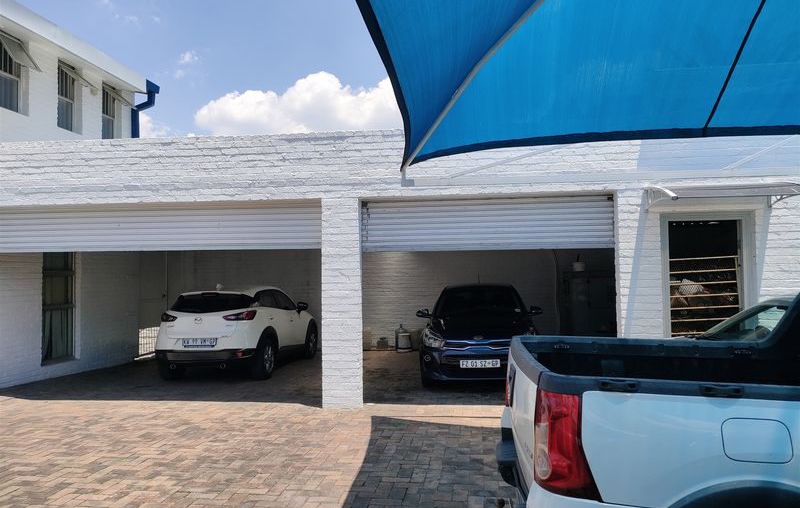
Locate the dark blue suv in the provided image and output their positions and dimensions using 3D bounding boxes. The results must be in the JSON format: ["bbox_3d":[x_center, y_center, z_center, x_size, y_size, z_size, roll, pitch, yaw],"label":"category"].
[{"bbox_3d":[1.291,1.206,9.485,1.760,1.450,4.065,-1,-2,8],"label":"dark blue suv"}]

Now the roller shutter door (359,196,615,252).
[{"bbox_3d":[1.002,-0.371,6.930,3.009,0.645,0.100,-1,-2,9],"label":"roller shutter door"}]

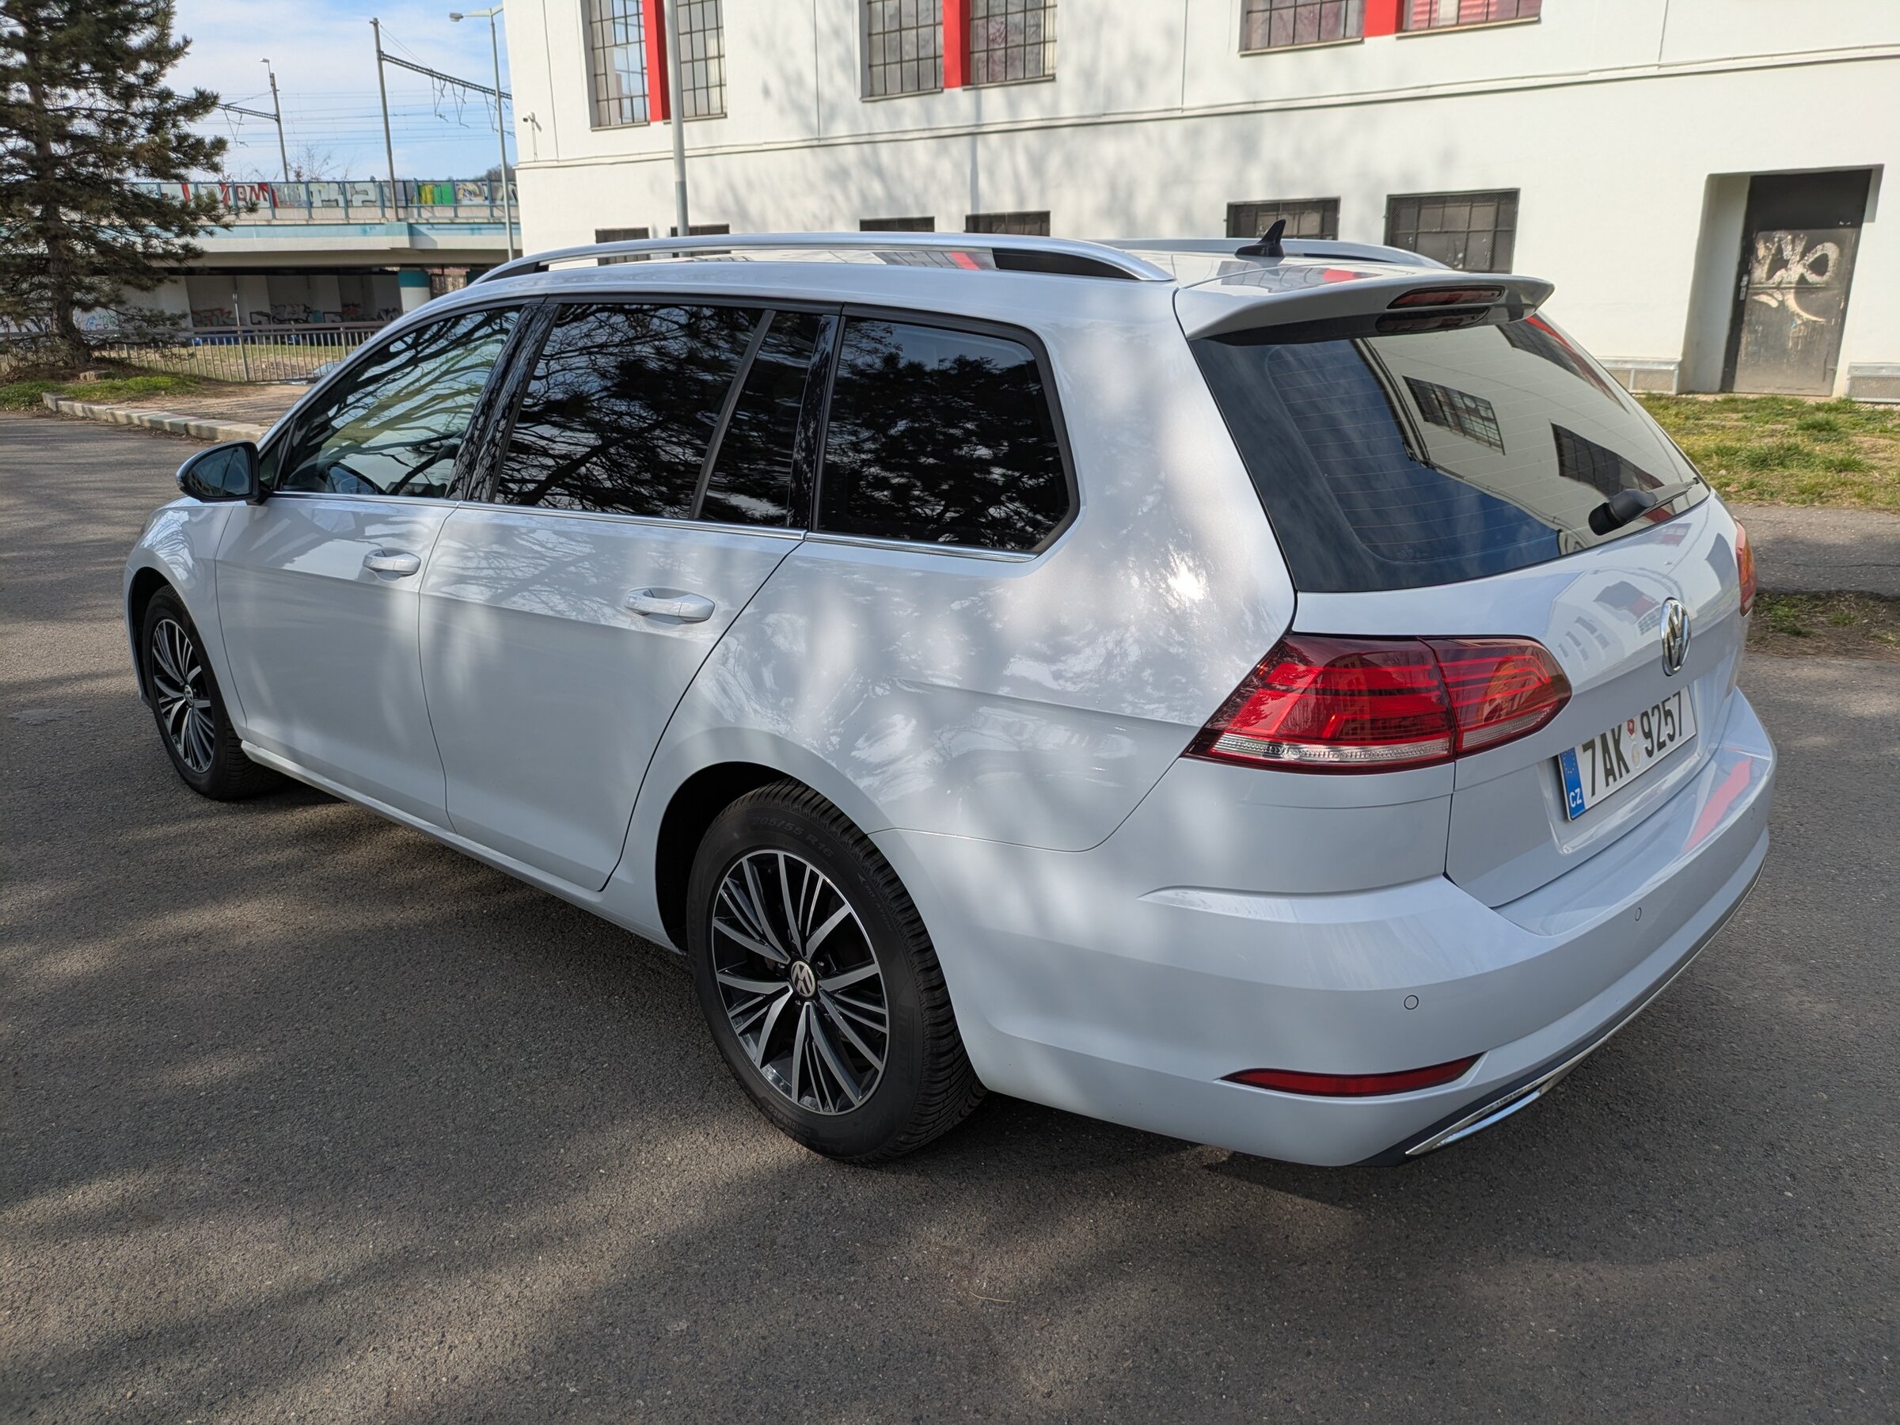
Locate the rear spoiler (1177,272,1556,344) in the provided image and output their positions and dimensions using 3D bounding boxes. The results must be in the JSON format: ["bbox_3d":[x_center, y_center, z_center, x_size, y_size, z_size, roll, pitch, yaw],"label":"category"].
[{"bbox_3d":[0.684,-0.648,2.142,0.235,0.103,1.150,14,23,41],"label":"rear spoiler"}]

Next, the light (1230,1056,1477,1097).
[{"bbox_3d":[0.497,0.443,1.679,0.320,0.037,0.052,-3,16,-9],"label":"light"}]

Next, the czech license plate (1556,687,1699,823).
[{"bbox_3d":[1.026,0.038,2.060,0.520,0.110,0.012,-17,7,-44],"label":"czech license plate"}]

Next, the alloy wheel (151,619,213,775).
[{"bbox_3d":[-2.159,-0.063,4.018,0.440,0.440,0.170,14,22,41],"label":"alloy wheel"}]

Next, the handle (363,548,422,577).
[{"bbox_3d":[-1.150,-0.304,2.828,0.220,0.040,0.048,9,19,43],"label":"handle"}]

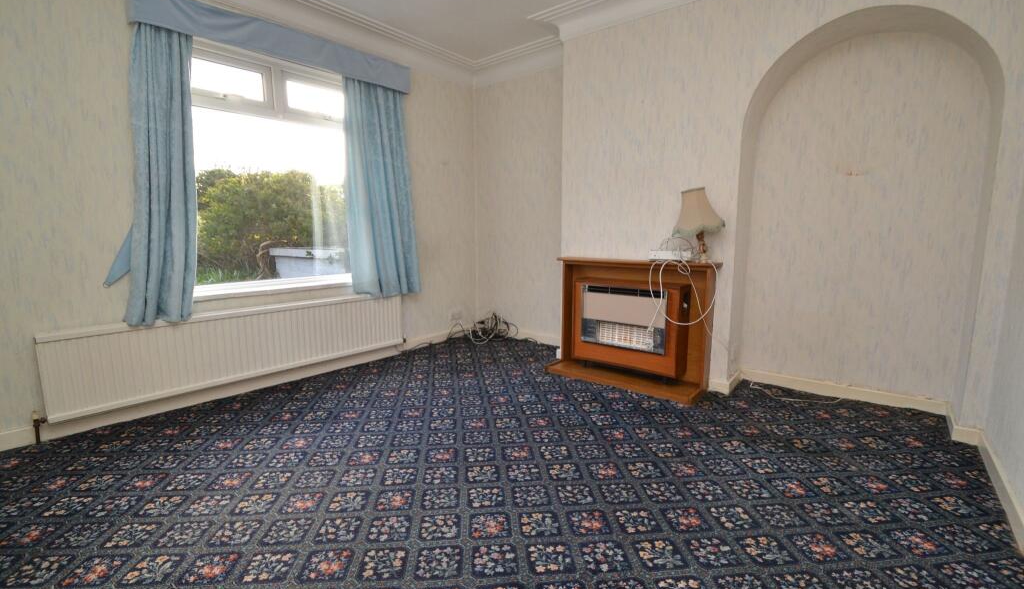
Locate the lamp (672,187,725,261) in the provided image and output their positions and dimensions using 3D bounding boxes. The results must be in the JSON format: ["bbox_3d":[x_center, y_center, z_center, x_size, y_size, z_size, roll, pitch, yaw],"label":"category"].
[{"bbox_3d":[1.152,-0.425,2.634,0.283,0.457,0.284,5,10,35],"label":"lamp"}]

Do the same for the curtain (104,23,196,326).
[{"bbox_3d":[-2.018,-0.662,2.412,0.147,1.664,0.493,7,11,43],"label":"curtain"}]

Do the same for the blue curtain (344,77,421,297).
[{"bbox_3d":[-1.030,-0.814,3.436,0.147,1.682,0.593,7,11,43],"label":"blue curtain"}]

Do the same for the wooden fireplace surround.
[{"bbox_3d":[0.797,0.194,2.953,1.118,0.851,0.378,5,10,35],"label":"wooden fireplace surround"}]

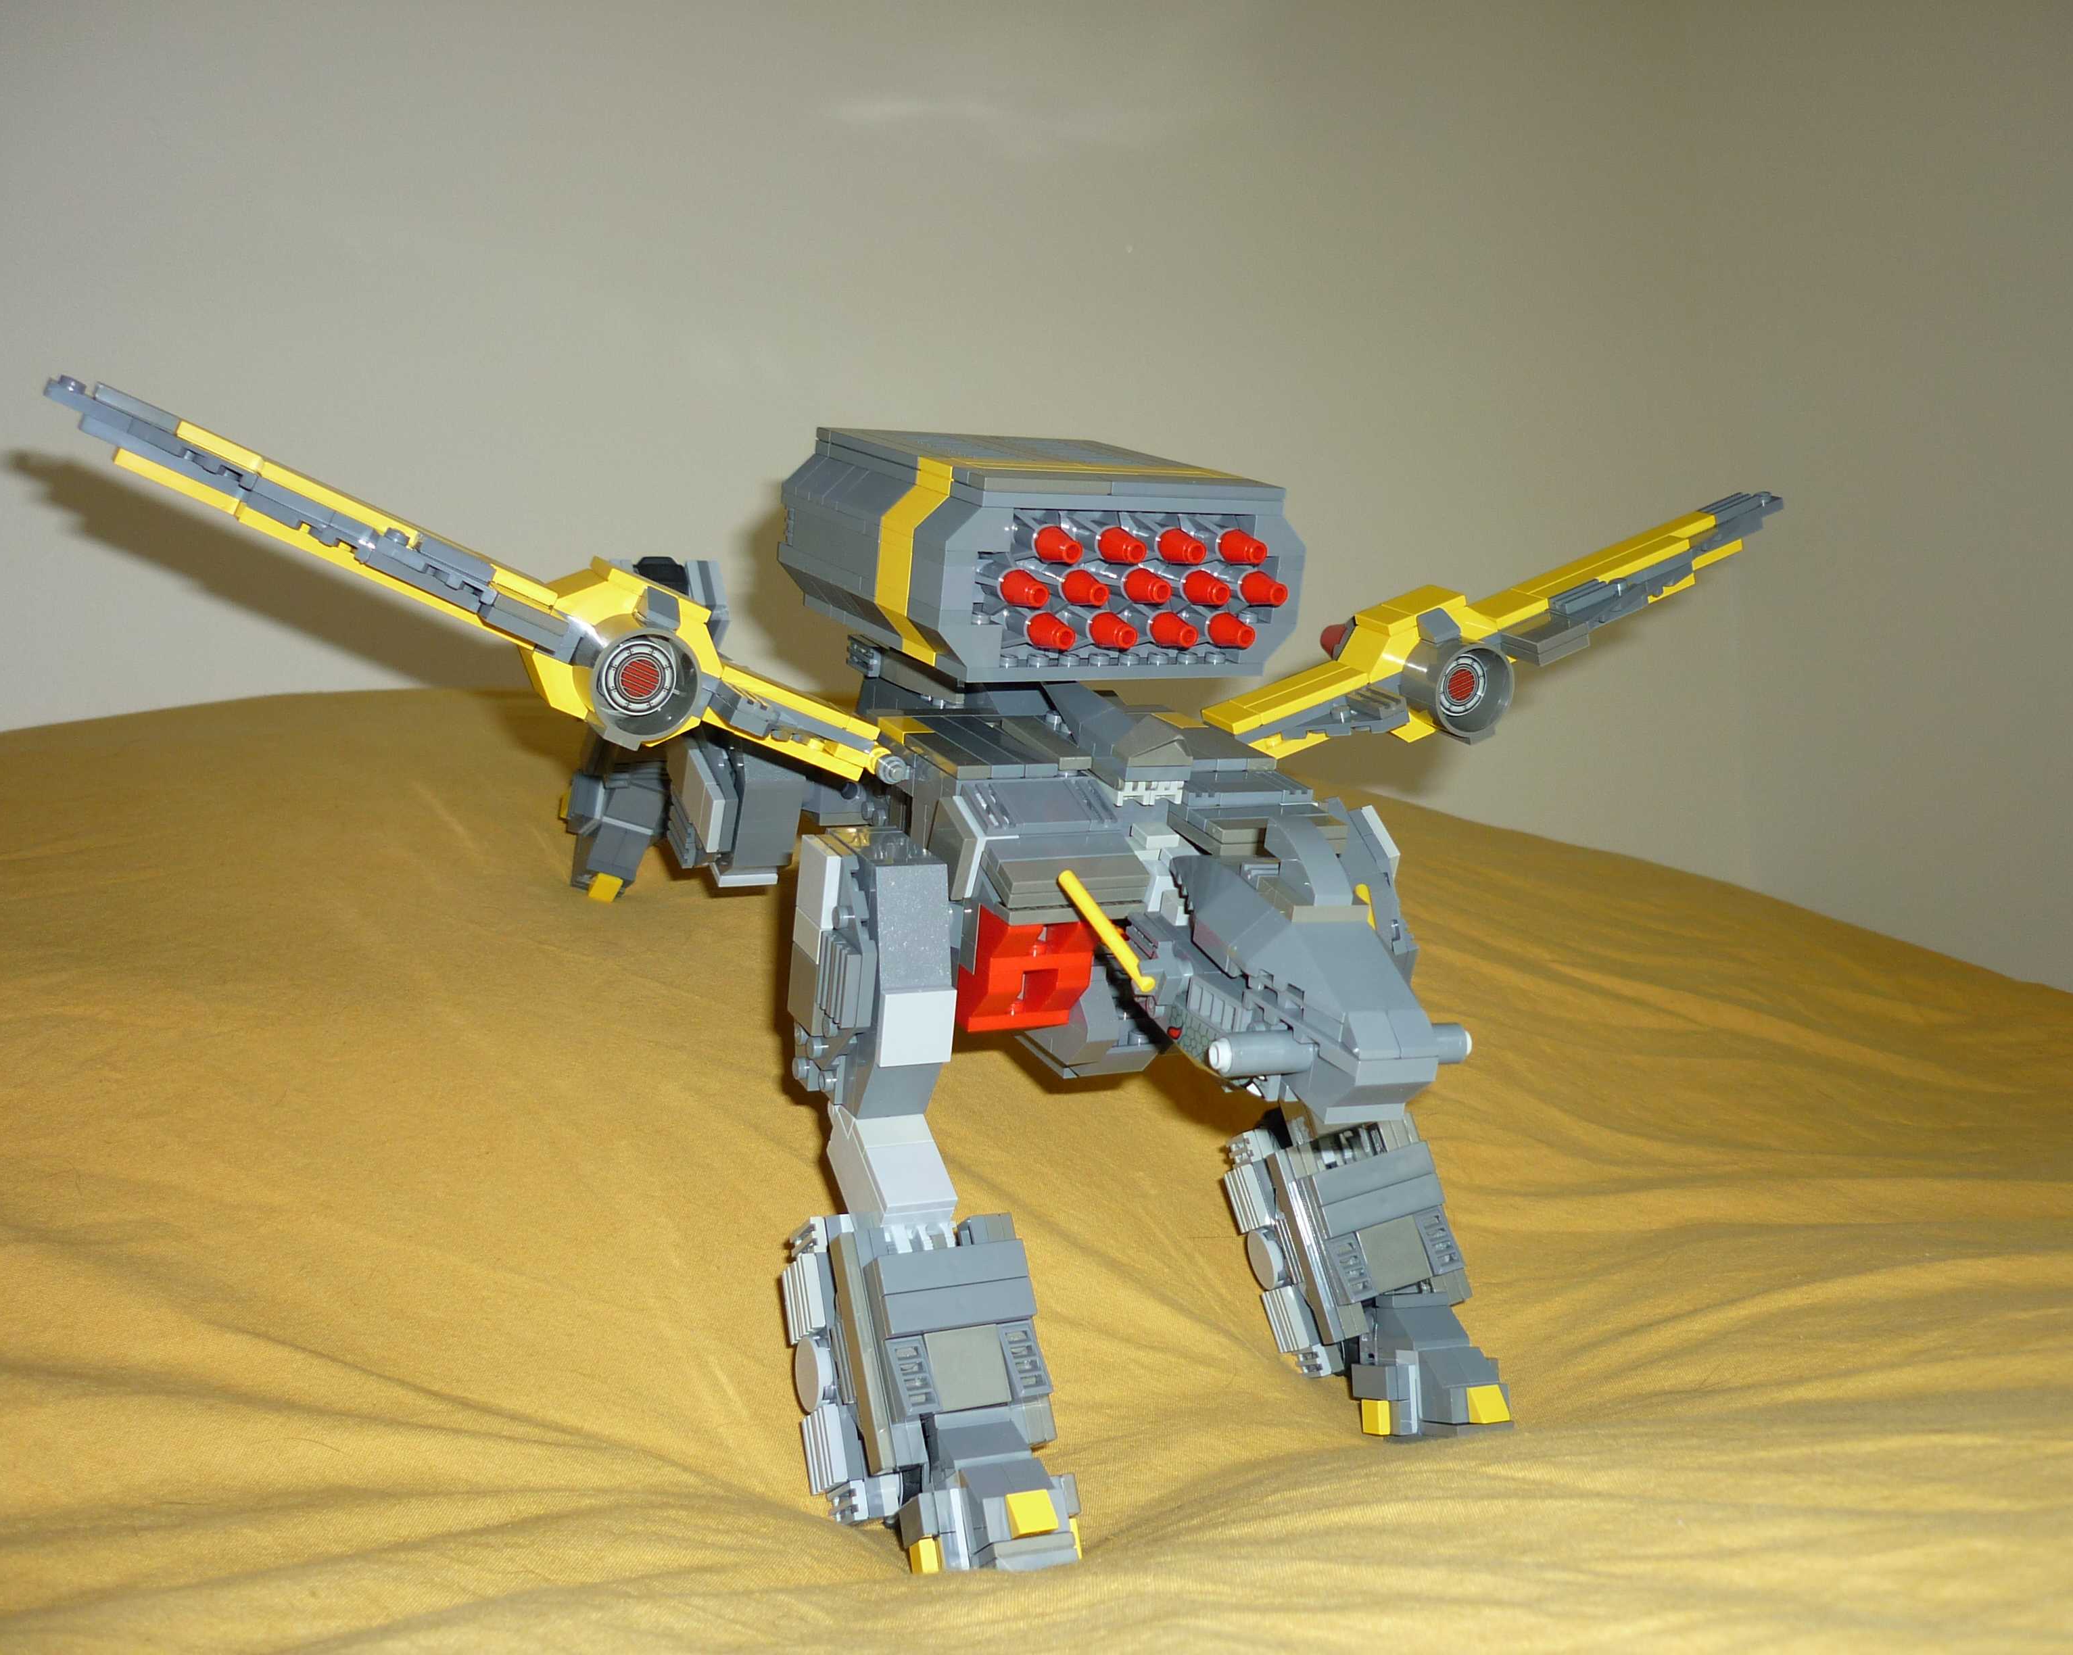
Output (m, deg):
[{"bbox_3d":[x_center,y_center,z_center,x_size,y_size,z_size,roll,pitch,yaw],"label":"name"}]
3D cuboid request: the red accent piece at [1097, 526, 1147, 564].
[{"bbox_3d":[0.019,-0.061,0.463,0.008,0.008,0.011,-3,18,-30],"label":"red accent piece"}]

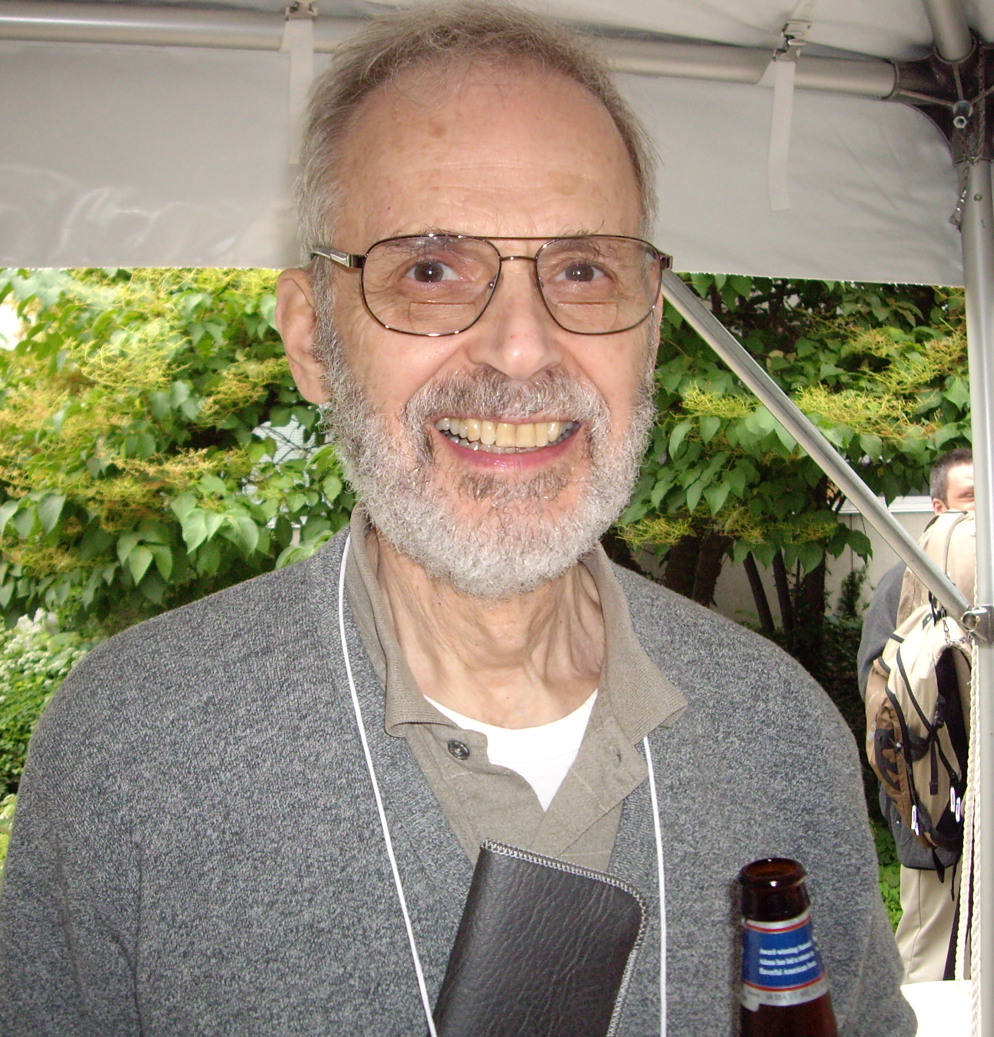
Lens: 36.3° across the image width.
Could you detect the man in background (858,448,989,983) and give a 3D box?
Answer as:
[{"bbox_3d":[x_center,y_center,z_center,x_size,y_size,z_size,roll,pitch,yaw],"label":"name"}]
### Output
[{"bbox_3d":[1.120,0.720,3.600,0.540,1.760,0.360,-1,-1,-21],"label":"man in background"}]

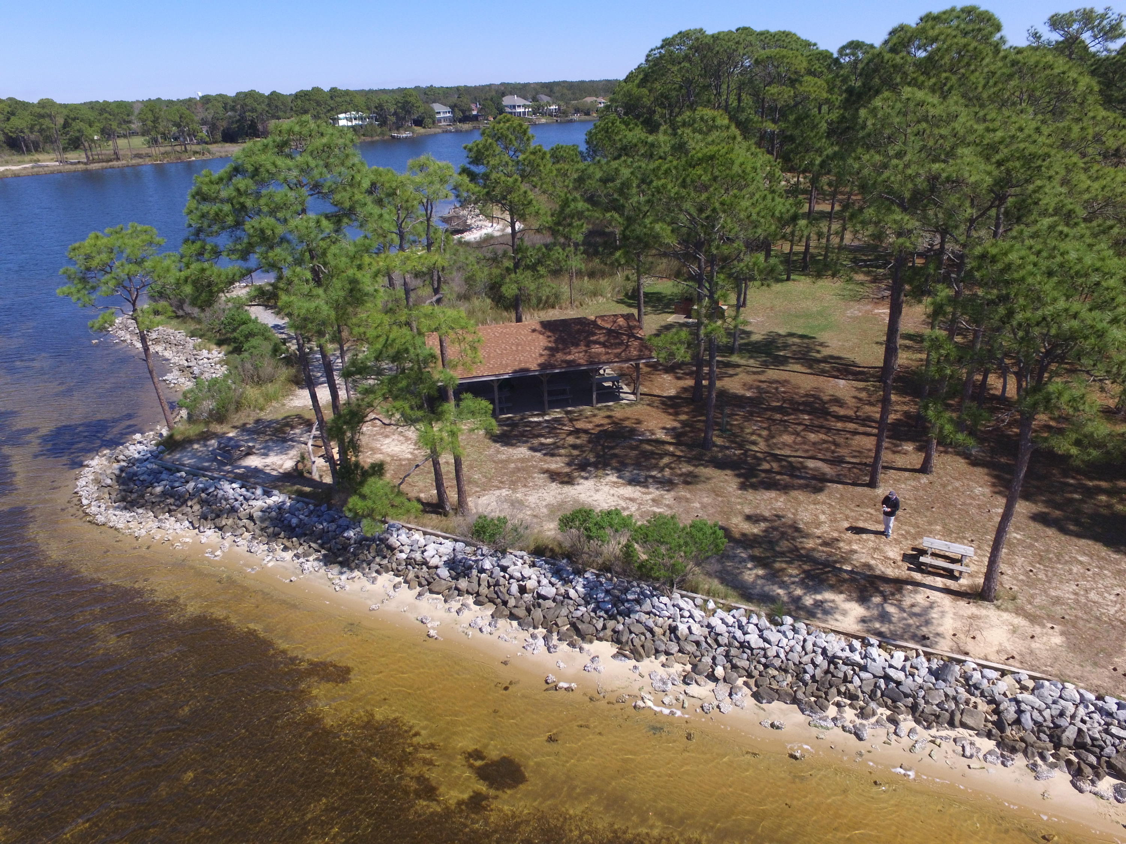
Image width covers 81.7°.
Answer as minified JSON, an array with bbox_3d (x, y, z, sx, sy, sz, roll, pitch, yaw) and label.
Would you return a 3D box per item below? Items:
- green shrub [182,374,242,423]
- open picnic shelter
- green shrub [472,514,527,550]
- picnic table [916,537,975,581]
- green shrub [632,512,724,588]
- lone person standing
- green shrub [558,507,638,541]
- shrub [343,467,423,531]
[{"bbox_3d":[-18.184,-1.171,33.601,2.737,2.354,2.463,-18,31,-27],"label":"green shrub"},{"bbox_3d":[-1.519,-3.754,35.868,11.400,3.550,8.300,-6,28,-7],"label":"open picnic shelter"},{"bbox_3d":[-2.301,4.022,23.666,2.075,1.143,1.494,-2,28,0],"label":"green shrub"},{"bbox_3d":[12.853,4.521,21.857,1.520,0.780,1.380,13,31,26],"label":"picnic table"},{"bbox_3d":[3.851,4.266,21.578,3.019,2.176,2.475,-2,28,0],"label":"green shrub"},{"bbox_3d":[11.712,3.277,23.228,0.580,1.800,0.460,14,32,29],"label":"lone person standing"},{"bbox_3d":[1.203,3.931,23.144,2.727,1.521,2.046,-2,28,0],"label":"green shrub"},{"bbox_3d":[-6.855,2.897,24.873,2.787,2.365,2.452,-2,28,0],"label":"shrub"}]

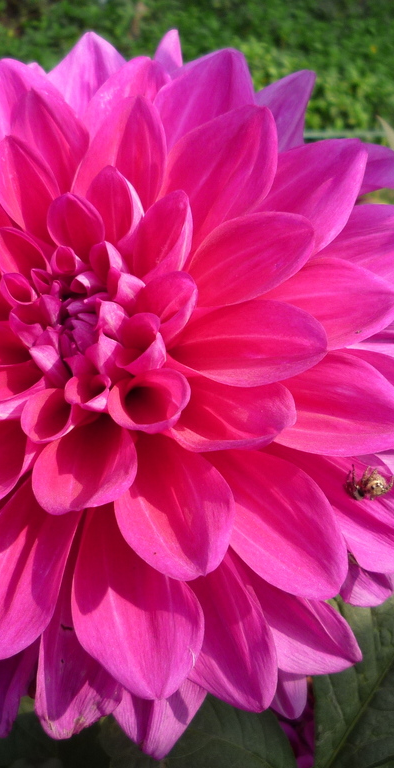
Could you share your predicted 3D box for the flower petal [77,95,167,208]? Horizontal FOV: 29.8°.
[{"bbox_3d":[-0.028,-0.081,0.266,0.027,0.045,0.012,27,26,10],"label":"flower petal"}]

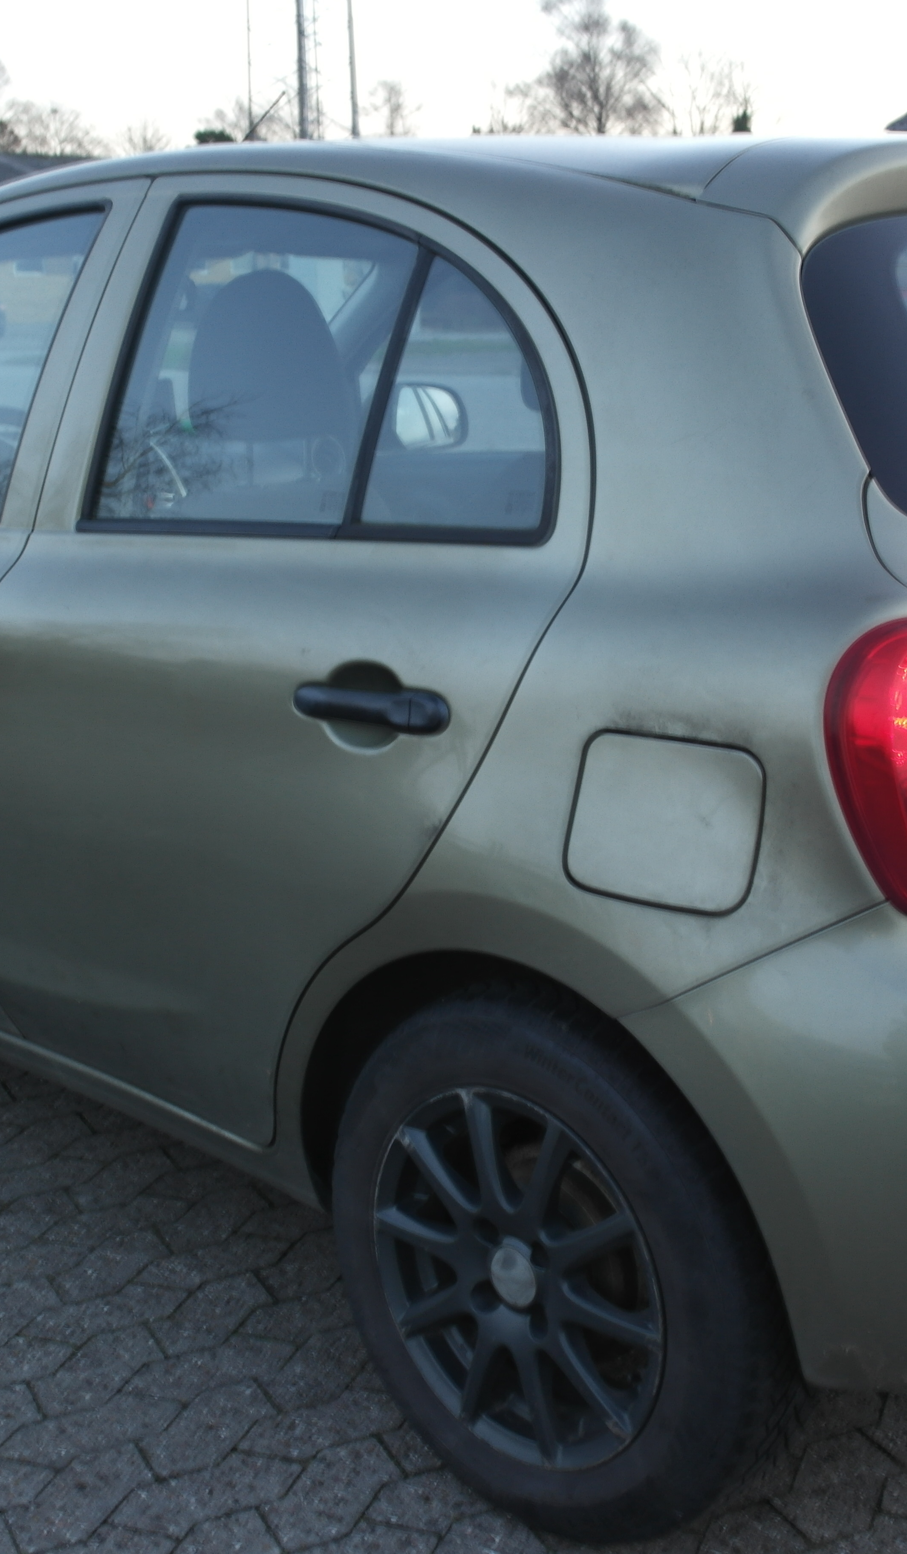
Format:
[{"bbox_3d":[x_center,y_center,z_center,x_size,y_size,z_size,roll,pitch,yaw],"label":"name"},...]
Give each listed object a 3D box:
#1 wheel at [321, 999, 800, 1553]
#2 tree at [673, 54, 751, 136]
[{"bbox_3d":[0.115,0.522,2.117,0.592,0.592,0.175,12,18,43],"label":"wheel"},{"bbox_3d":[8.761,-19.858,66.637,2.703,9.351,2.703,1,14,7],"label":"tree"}]

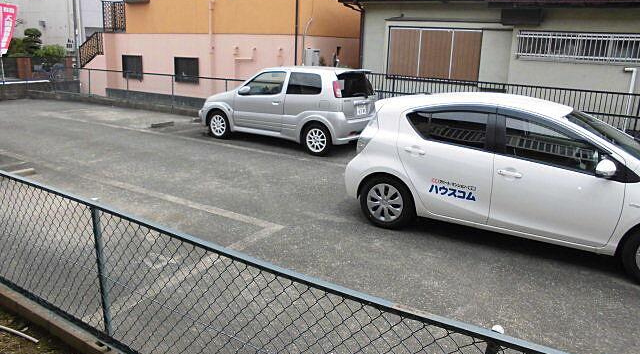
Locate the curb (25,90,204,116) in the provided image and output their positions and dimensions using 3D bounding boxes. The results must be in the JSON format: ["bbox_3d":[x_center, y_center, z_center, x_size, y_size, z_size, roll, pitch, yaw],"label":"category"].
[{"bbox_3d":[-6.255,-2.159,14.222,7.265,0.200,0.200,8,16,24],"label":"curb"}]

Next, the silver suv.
[{"bbox_3d":[-0.656,-1.455,9.671,3.620,1.525,1.650,11,17,30],"label":"silver suv"}]

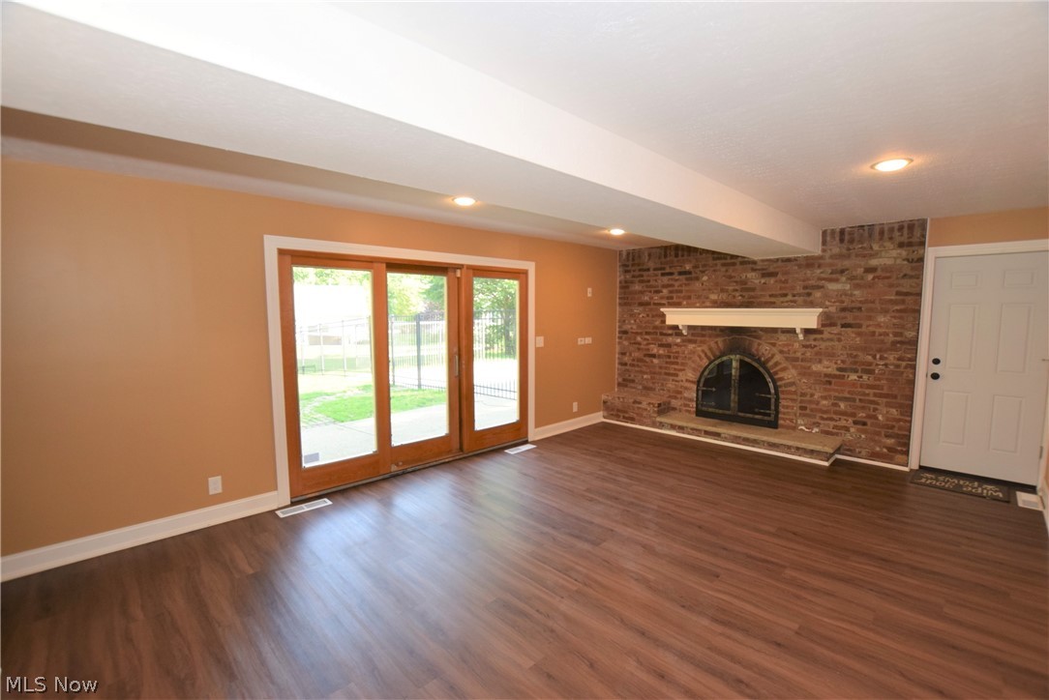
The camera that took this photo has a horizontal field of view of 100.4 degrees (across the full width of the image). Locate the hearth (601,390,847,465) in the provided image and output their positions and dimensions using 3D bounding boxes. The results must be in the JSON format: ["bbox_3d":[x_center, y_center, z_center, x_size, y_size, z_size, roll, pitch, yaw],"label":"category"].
[{"bbox_3d":[2.268,0.908,5.535,0.400,0.370,2.750,-5,7,-44],"label":"hearth"}]

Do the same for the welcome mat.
[{"bbox_3d":[3.939,1.222,3.957,0.460,0.012,0.620,-5,7,-44],"label":"welcome mat"}]

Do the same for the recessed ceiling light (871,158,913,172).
[{"bbox_3d":[2.187,-1.099,2.603,0.190,0.020,0.190,-5,7,-44],"label":"recessed ceiling light"}]

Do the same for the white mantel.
[{"bbox_3d":[2.512,-0.325,5.242,0.220,0.345,1.810,-5,7,-44],"label":"white mantel"}]

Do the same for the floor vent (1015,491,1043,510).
[{"bbox_3d":[4.196,1.249,3.628,0.400,0.012,0.140,-5,7,-44],"label":"floor vent"}]

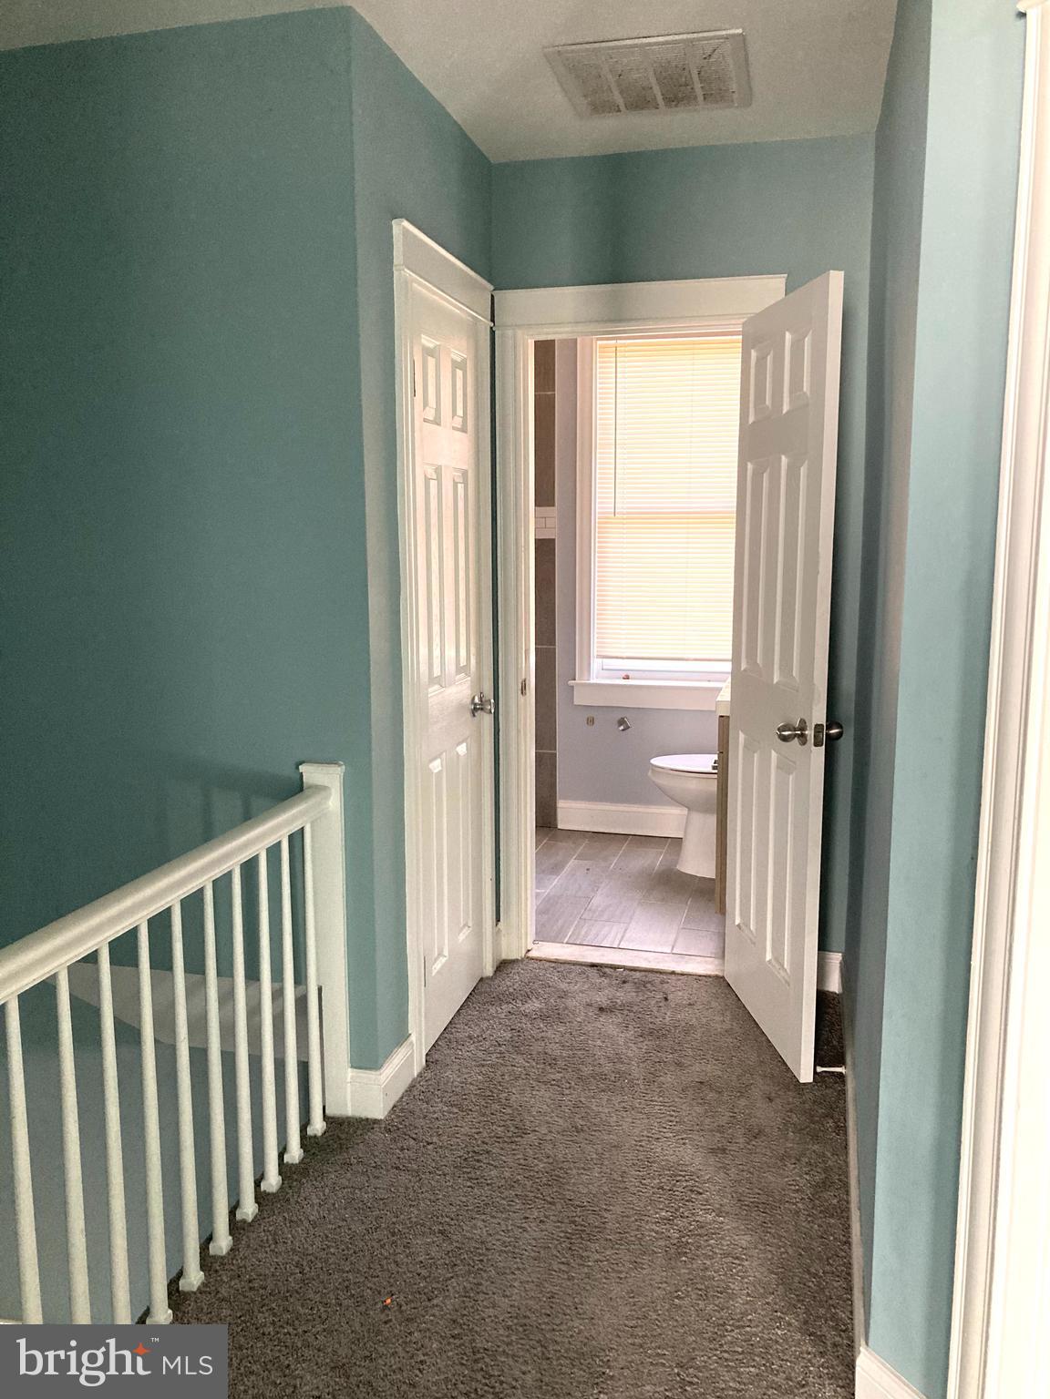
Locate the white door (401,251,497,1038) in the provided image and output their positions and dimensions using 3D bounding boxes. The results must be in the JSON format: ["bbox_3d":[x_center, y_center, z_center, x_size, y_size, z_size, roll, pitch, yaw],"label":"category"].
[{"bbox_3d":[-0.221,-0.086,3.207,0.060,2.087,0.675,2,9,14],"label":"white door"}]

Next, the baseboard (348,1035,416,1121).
[{"bbox_3d":[-0.360,0.954,2.878,0.089,0.112,0.247,2,9,14],"label":"baseboard"}]

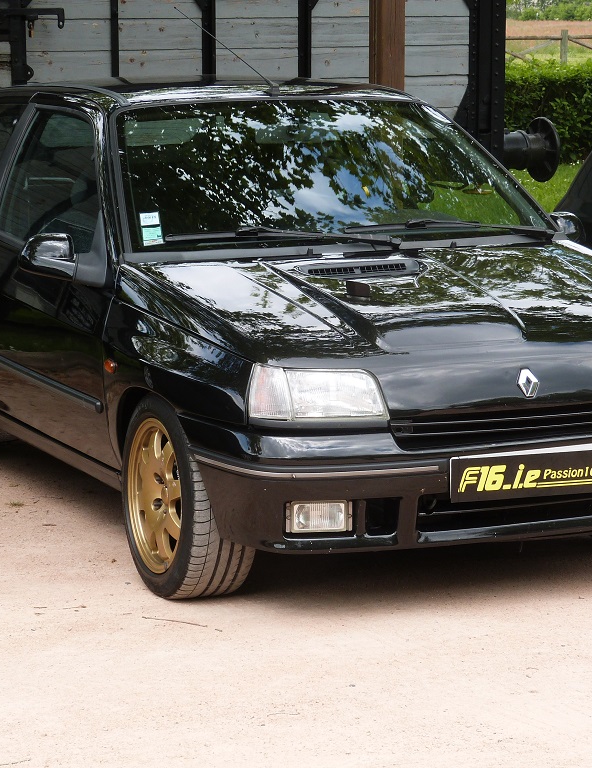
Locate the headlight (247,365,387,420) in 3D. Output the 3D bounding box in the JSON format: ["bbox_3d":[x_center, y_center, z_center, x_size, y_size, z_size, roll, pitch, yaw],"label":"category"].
[{"bbox_3d":[0.048,0.025,6.042,0.330,0.140,0.170,-3,8,-17],"label":"headlight"}]

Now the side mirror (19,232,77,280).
[{"bbox_3d":[-0.695,-0.359,6.874,0.155,0.122,0.100,-4,9,-25],"label":"side mirror"}]

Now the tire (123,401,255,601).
[{"bbox_3d":[-0.296,0.289,6.560,0.200,0.580,0.580,-4,9,-25],"label":"tire"}]

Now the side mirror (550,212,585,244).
[{"bbox_3d":[0.864,-0.477,7.592,0.155,0.122,0.100,-4,9,-25],"label":"side mirror"}]

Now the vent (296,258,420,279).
[{"bbox_3d":[0.160,-0.324,6.780,0.360,0.035,0.130,-4,16,-25],"label":"vent"}]

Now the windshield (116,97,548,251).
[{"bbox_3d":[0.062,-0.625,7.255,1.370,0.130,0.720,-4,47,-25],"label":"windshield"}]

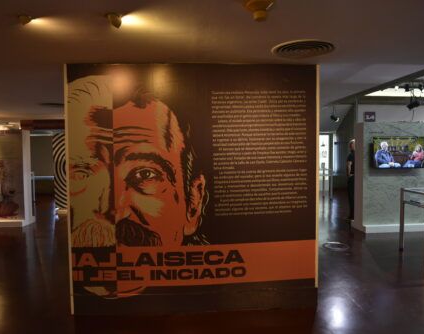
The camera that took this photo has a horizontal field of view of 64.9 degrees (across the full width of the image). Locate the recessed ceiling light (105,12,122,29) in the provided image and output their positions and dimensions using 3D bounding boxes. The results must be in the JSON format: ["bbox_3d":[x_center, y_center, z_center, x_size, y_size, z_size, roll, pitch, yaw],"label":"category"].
[{"bbox_3d":[-0.595,-0.875,2.018,0.100,0.075,0.100,-2,3,-32],"label":"recessed ceiling light"}]

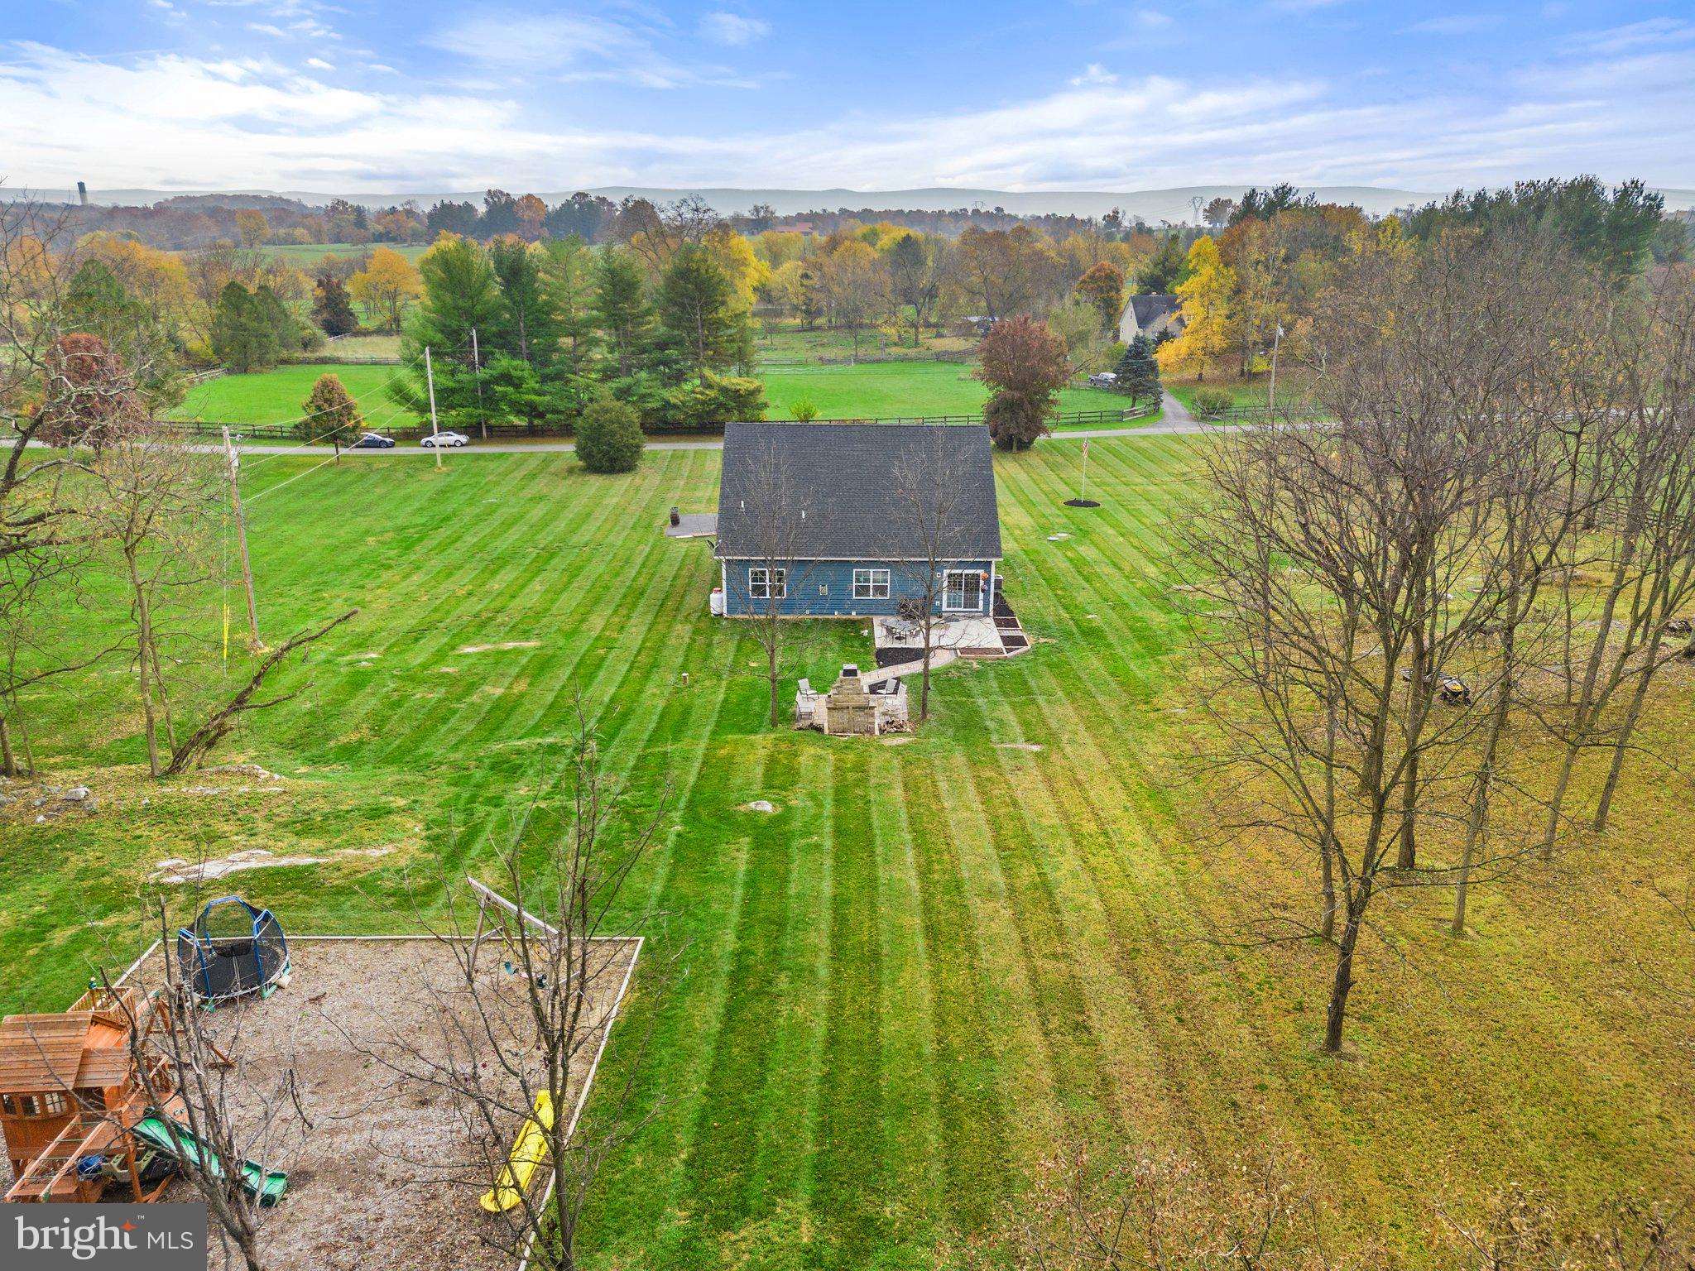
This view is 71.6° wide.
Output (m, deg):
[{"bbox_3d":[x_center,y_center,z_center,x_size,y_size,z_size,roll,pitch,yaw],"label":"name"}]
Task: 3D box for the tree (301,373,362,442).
[{"bbox_3d":[-44.825,-18.773,101.874,5.400,7.900,5.400,0,20,0],"label":"tree"}]

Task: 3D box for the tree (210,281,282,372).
[{"bbox_3d":[-83.961,-43.008,164.131,9.500,12.300,8.000,0,20,0],"label":"tree"}]

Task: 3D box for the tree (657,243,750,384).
[{"bbox_3d":[-16.753,-36.471,137.039,9.800,17.700,9.500,0,20,0],"label":"tree"}]

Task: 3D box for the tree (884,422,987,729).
[{"bbox_3d":[3.484,-2.198,46.855,3.960,12.127,3.960,0,20,0],"label":"tree"}]

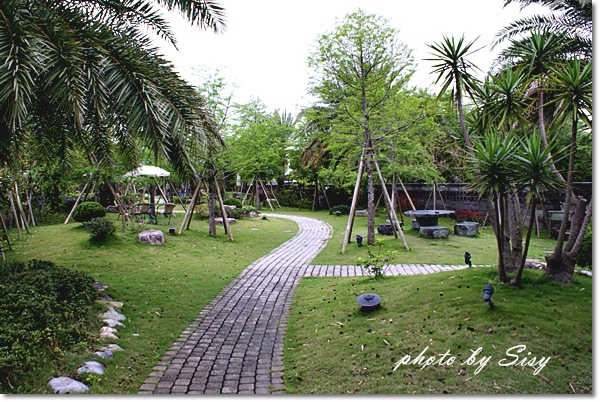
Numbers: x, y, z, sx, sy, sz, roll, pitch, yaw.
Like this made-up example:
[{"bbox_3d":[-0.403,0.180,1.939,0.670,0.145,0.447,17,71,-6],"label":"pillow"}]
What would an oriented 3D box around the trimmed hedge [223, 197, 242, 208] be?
[{"bbox_3d":[-3.564,0.158,23.800,1.050,0.720,1.000,0,2,0],"label":"trimmed hedge"}]

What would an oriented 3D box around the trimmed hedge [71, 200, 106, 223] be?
[{"bbox_3d":[-7.239,0.371,15.500,1.150,0.780,1.100,-1,3,-25],"label":"trimmed hedge"}]

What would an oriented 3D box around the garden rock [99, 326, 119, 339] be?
[{"bbox_3d":[-2.031,1.395,4.780,0.210,0.100,0.170,0,2,0],"label":"garden rock"}]

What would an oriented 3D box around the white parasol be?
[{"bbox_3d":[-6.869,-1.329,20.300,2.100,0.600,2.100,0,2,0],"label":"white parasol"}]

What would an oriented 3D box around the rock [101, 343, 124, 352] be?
[{"bbox_3d":[-1.822,1.424,4.380,0.235,0.075,0.160,0,2,0],"label":"rock"}]

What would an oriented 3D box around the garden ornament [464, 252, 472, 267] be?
[{"bbox_3d":[2.991,1.044,8.000,0.115,0.270,0.130,0,3,10],"label":"garden ornament"}]

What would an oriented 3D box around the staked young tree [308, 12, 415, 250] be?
[{"bbox_3d":[1.650,-2.038,12.500,2.950,6.650,2.900,0,2,0],"label":"staked young tree"}]

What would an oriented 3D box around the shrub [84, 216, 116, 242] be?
[{"bbox_3d":[-5.976,0.854,13.500,0.960,0.750,0.920,0,2,0],"label":"shrub"}]

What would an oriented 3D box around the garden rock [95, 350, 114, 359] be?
[{"bbox_3d":[-1.822,1.430,4.200,0.185,0.065,0.130,0,2,0],"label":"garden rock"}]

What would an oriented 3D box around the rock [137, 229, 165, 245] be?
[{"bbox_3d":[-4.152,0.993,12.600,0.720,0.410,0.520,0,2,0],"label":"rock"}]

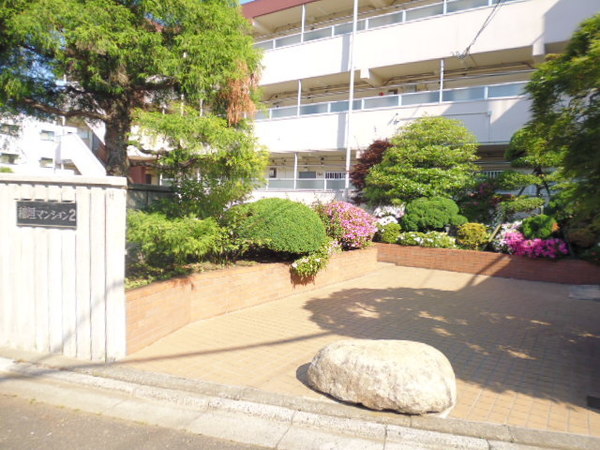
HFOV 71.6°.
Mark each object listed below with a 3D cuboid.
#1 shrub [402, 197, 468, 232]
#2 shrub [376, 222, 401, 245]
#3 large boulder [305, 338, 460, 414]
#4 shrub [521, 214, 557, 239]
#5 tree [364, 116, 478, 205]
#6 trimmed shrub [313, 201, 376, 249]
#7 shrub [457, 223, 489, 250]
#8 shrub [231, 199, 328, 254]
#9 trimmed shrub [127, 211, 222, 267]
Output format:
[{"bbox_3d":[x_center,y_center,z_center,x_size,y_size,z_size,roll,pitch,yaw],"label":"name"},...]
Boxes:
[{"bbox_3d":[3.476,-0.245,10.750,1.600,0.980,1.350,4,3,31],"label":"shrub"},{"bbox_3d":[2.291,0.218,10.650,0.680,0.580,0.620,4,3,31],"label":"shrub"},{"bbox_3d":[0.583,1.035,2.915,1.000,0.390,0.640,3,3,18],"label":"large boulder"},{"bbox_3d":[5.297,0.055,9.200,0.720,0.580,0.650,4,3,31],"label":"shrub"},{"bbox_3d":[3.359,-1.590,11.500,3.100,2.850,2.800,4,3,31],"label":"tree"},{"bbox_3d":[1.006,0.000,9.000,1.250,1.050,1.400,4,3,32],"label":"trimmed shrub"},{"bbox_3d":[4.043,0.270,9.750,0.720,0.660,0.650,4,3,31],"label":"shrub"},{"bbox_3d":[-0.377,0.035,7.300,1.500,1.000,1.620,2,2,0],"label":"shrub"},{"bbox_3d":[-1.686,0.192,5.500,1.100,0.780,1.350,4,3,32],"label":"trimmed shrub"}]

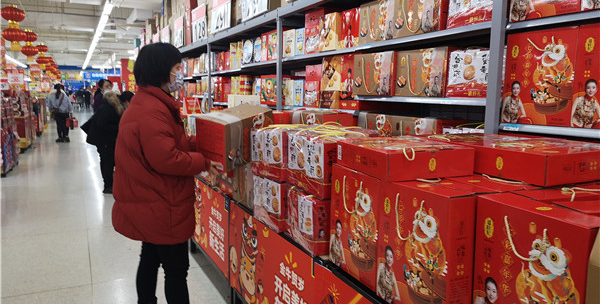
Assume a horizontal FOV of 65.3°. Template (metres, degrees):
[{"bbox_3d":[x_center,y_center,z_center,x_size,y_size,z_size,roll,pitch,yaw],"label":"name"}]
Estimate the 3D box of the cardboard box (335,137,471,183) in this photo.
[{"bbox_3d":[0.377,0.023,1.754,0.350,0.097,0.370,-2,7,-23],"label":"cardboard box"}]

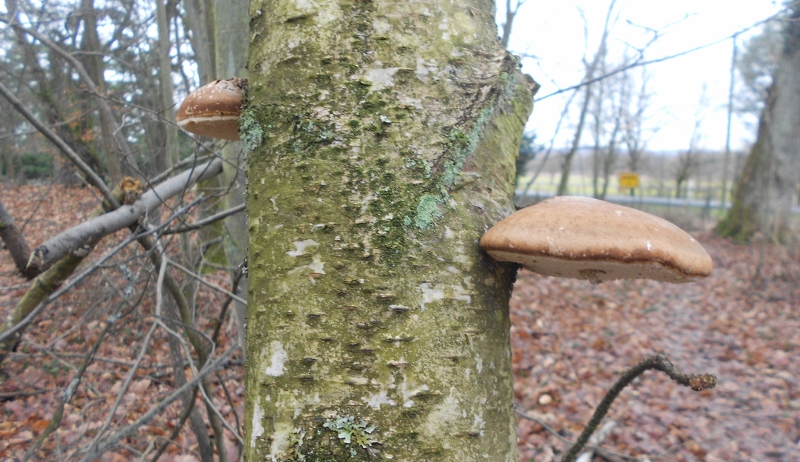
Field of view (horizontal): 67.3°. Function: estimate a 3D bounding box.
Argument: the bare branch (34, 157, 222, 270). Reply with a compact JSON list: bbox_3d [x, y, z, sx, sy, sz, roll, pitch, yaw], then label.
[{"bbox_3d":[-0.834,-0.067,1.900,0.080,0.085,0.643,7,33,46],"label":"bare branch"}]

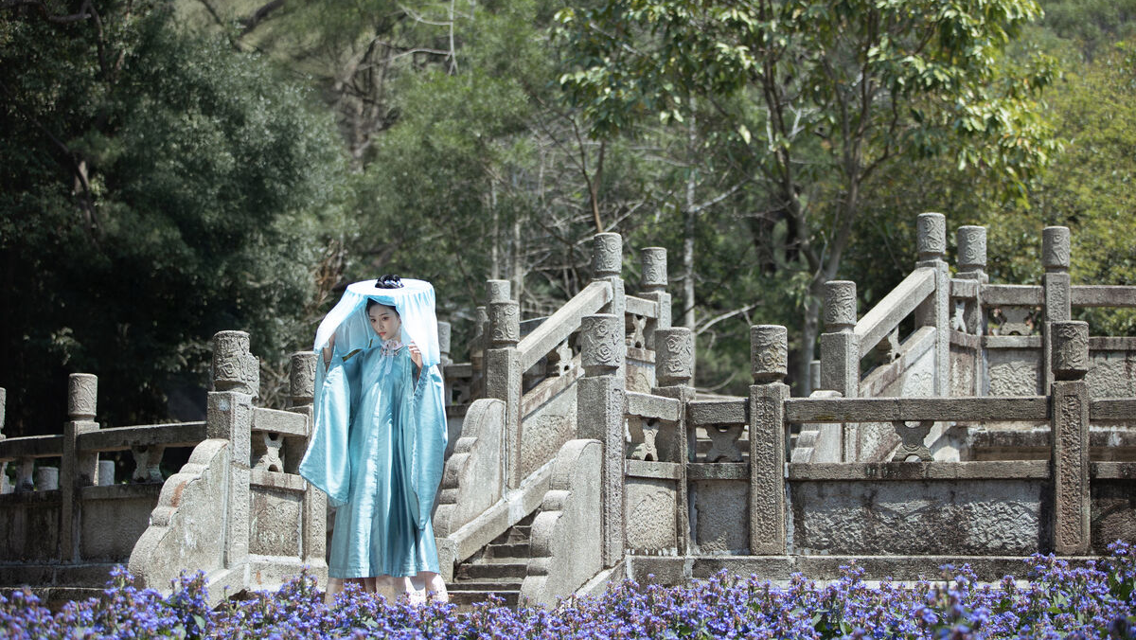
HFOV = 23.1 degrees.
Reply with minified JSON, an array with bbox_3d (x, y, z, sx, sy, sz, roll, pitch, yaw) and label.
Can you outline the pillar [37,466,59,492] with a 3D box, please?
[{"bbox_3d":[-5.008,2.049,26.720,0.199,1.256,0.199,-2,-6,17],"label":"pillar"}]

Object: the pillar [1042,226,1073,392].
[{"bbox_3d":[3.390,-0.020,19.189,0.196,1.256,0.196,0,-6,0],"label":"pillar"}]

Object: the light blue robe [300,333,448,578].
[{"bbox_3d":[-1.005,0.702,14.350,0.730,1.255,0.460,-1,-6,6],"label":"light blue robe"}]

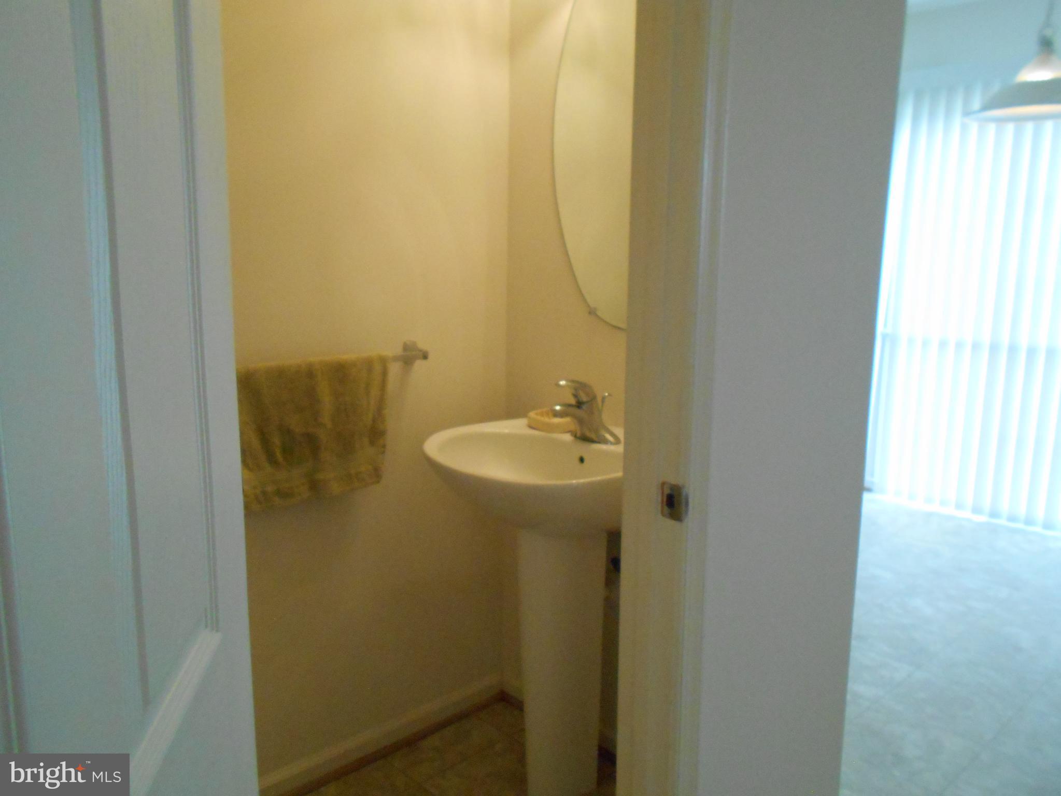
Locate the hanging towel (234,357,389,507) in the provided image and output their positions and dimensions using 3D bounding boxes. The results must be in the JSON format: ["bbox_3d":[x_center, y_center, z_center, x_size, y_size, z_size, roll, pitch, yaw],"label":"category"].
[{"bbox_3d":[-0.511,0.069,1.819,0.409,0.309,0.048,-8,12,-43],"label":"hanging towel"}]

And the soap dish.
[{"bbox_3d":[0.062,0.062,2.084,0.096,0.037,0.132,-8,12,-43],"label":"soap dish"}]

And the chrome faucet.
[{"bbox_3d":[0.117,0.031,1.920,0.181,0.152,0.157,-8,12,-43],"label":"chrome faucet"}]

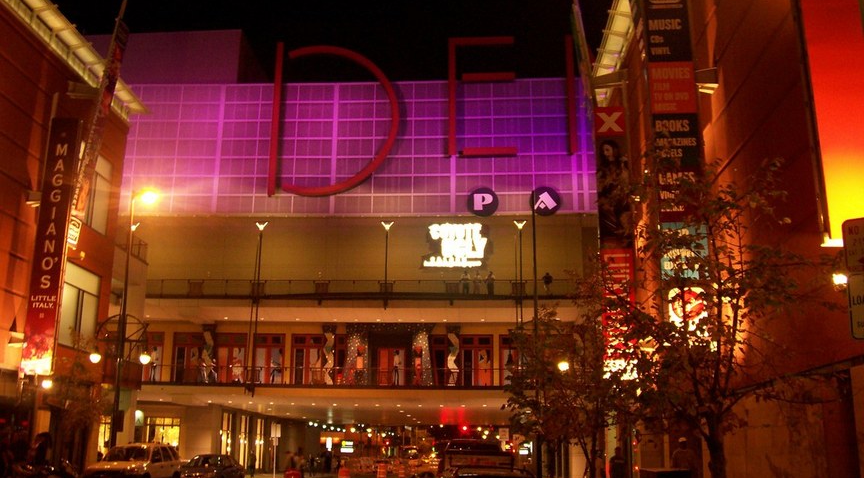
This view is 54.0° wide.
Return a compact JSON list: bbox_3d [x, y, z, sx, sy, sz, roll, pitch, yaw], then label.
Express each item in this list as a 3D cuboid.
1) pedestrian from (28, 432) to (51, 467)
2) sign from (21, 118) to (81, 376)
[{"bbox_3d":[-11.698,6.651,25.255,0.520,1.780,0.400,6,-16,-23],"label":"pedestrian"},{"bbox_3d":[-14.206,0.089,31.793,1.100,9.900,0.250,-1,-15,3],"label":"sign"}]

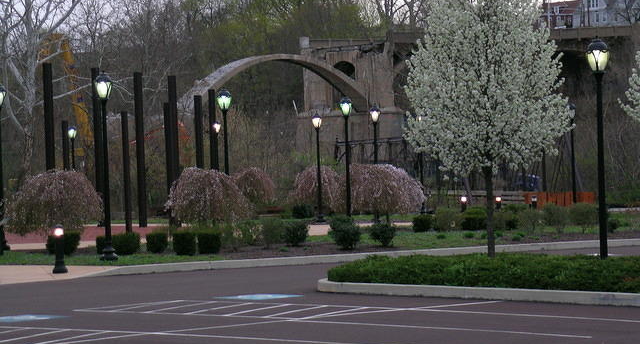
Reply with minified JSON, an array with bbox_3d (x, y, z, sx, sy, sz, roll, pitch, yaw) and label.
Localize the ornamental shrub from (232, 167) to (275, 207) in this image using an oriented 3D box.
[{"bbox_3d":[-3.067,0.832,86.000,2.000,2.076,2.000,-2,0,0],"label":"ornamental shrub"}]

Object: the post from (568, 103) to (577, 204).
[{"bbox_3d":[10.066,-0.537,75.000,0.398,4.454,0.400,-2,1,0],"label":"post"}]

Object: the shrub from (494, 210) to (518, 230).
[{"bbox_3d":[5.637,1.466,57.000,0.720,0.605,0.700,-2,0,0],"label":"shrub"}]

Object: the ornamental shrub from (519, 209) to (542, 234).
[{"bbox_3d":[6.444,1.503,57.837,0.734,0.767,0.734,-2,0,0],"label":"ornamental shrub"}]

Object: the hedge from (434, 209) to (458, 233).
[{"bbox_3d":[4.159,1.595,62.000,0.855,0.789,0.850,-2,1,0],"label":"hedge"}]

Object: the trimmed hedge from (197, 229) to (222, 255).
[{"bbox_3d":[-2.886,1.812,49.309,0.659,0.669,0.659,-2,0,0],"label":"trimmed hedge"}]

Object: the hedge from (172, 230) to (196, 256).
[{"bbox_3d":[-3.276,1.699,45.600,0.580,0.617,0.580,-2,0,0],"label":"hedge"}]

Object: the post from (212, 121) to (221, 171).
[{"bbox_3d":[-4.755,-0.055,87.924,0.460,4.662,0.460,-2,0,0],"label":"post"}]

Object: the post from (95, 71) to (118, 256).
[{"bbox_3d":[-4.894,-0.126,43.300,0.410,4.319,0.410,-2,0,0],"label":"post"}]

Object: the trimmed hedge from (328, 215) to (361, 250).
[{"bbox_3d":[0.585,1.450,45.000,0.760,0.847,0.740,-2,0,0],"label":"trimmed hedge"}]

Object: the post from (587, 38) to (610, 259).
[{"bbox_3d":[4.829,-0.217,32.700,0.410,4.266,0.410,-2,1,0],"label":"post"}]

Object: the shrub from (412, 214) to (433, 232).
[{"bbox_3d":[3.399,1.692,62.083,0.689,0.586,0.689,-2,0,0],"label":"shrub"}]

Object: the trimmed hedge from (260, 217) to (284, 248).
[{"bbox_3d":[-1.271,1.636,51.000,0.676,0.865,0.750,-2,1,0],"label":"trimmed hedge"}]

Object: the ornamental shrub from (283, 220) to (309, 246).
[{"bbox_3d":[-0.624,1.582,48.500,0.660,0.669,0.660,-2,0,0],"label":"ornamental shrub"}]

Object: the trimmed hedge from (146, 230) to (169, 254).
[{"bbox_3d":[-4.076,1.756,47.300,0.540,0.527,0.540,-2,0,0],"label":"trimmed hedge"}]

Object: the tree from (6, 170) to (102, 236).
[{"bbox_3d":[-8.777,1.147,62.207,3.167,2.391,3.167,-2,0,0],"label":"tree"}]

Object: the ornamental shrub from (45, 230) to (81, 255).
[{"bbox_3d":[-6.678,1.832,49.000,0.909,0.624,0.900,-2,1,0],"label":"ornamental shrub"}]

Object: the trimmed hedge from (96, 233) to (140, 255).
[{"bbox_3d":[-5.182,1.839,48.500,1.132,0.566,0.850,-2,1,0],"label":"trimmed hedge"}]

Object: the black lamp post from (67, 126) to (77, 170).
[{"bbox_3d":[-11.171,0.091,85.500,0.410,4.309,0.410,-2,0,0],"label":"black lamp post"}]

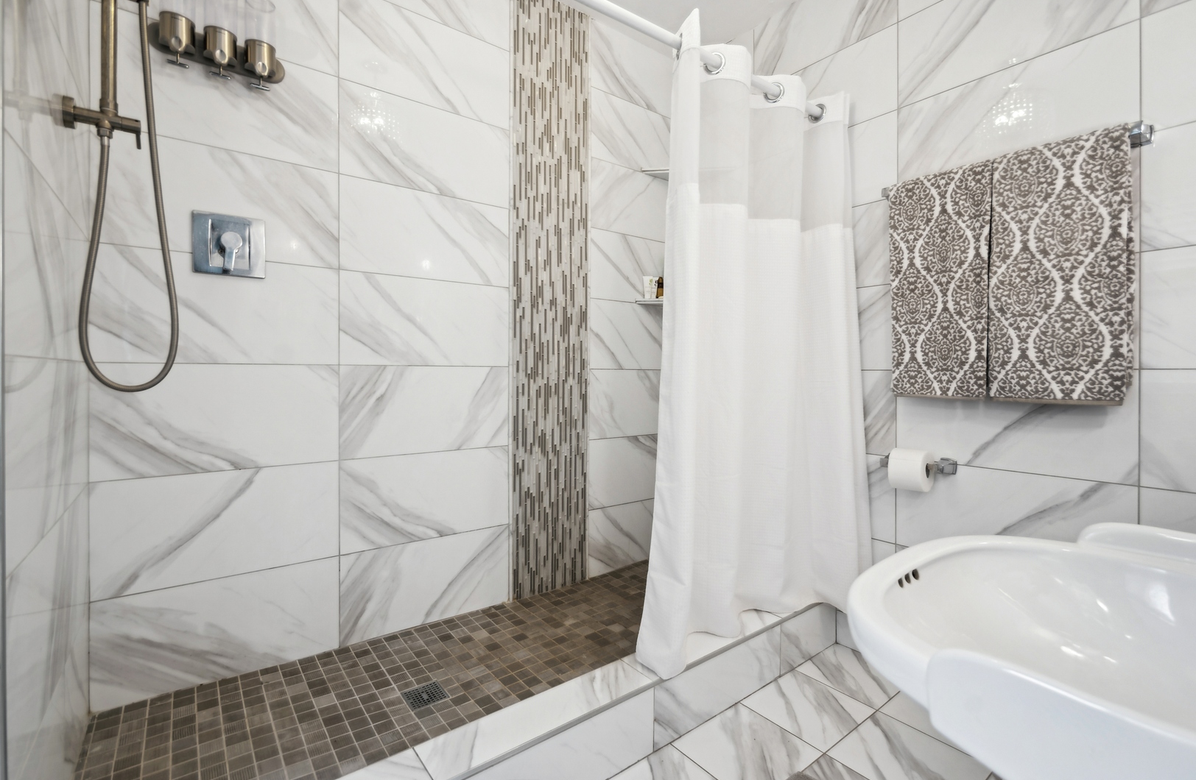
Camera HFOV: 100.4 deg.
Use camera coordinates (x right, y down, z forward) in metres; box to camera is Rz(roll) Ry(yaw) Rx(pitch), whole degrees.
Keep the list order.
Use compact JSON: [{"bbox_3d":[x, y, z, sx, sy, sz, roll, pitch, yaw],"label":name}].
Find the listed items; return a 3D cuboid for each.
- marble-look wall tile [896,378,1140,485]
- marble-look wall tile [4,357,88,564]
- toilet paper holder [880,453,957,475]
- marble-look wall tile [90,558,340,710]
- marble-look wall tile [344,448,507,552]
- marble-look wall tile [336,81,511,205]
[{"bbox_3d":[1.258,0.093,1.556,0.010,0.309,0.592,-1,1,-39],"label":"marble-look wall tile"},{"bbox_3d":[-1.053,0.097,0.967,0.010,0.309,0.700,-1,1,-39],"label":"marble-look wall tile"},{"bbox_3d":[1.085,0.254,1.703,0.073,0.055,0.215,-1,1,-39],"label":"toilet paper holder"},{"bbox_3d":[-1.065,0.694,1.439,0.565,0.291,0.010,-1,1,-39],"label":"marble-look wall tile"},{"bbox_3d":[-0.604,0.382,1.812,0.613,0.309,0.010,-1,1,-39],"label":"marble-look wall tile"},{"bbox_3d":[-0.600,-0.866,1.799,0.606,0.311,0.012,-1,1,-35],"label":"marble-look wall tile"}]

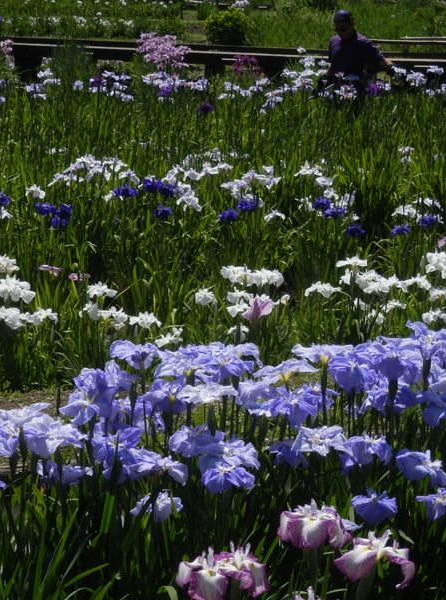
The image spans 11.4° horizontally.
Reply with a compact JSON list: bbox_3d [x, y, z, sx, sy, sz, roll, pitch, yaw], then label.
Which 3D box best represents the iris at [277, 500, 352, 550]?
[{"bbox_3d":[0.194,0.478,4.750,0.157,0.090,0.140,0,10,0],"label":"iris"}]

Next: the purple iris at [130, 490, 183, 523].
[{"bbox_3d":[-0.169,0.525,5.700,0.137,0.070,0.130,0,9,0],"label":"purple iris"}]

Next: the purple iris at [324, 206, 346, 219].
[{"bbox_3d":[0.597,-0.468,12.000,0.118,0.057,0.112,0,9,0],"label":"purple iris"}]

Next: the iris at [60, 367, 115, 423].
[{"bbox_3d":[-0.354,0.251,5.900,0.153,0.137,0.140,0,10,0],"label":"iris"}]

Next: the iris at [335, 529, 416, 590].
[{"bbox_3d":[0.331,0.567,4.900,0.179,0.112,0.152,0,9,0],"label":"iris"}]

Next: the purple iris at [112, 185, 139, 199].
[{"bbox_3d":[-0.492,-0.542,11.200,0.130,0.056,0.120,0,10,0],"label":"purple iris"}]

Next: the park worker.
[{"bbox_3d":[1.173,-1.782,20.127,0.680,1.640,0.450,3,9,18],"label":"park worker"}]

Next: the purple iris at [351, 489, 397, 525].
[{"bbox_3d":[0.348,0.479,5.150,0.106,0.070,0.110,0,10,0],"label":"purple iris"}]

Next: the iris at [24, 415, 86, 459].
[{"bbox_3d":[-0.428,0.347,5.700,0.158,0.096,0.140,0,10,0],"label":"iris"}]

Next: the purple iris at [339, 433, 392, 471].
[{"bbox_3d":[0.350,0.372,5.500,0.128,0.080,0.117,0,10,0],"label":"purple iris"}]

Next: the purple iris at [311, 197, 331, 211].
[{"bbox_3d":[0.492,-0.482,11.200,0.100,0.057,0.110,0,10,0],"label":"purple iris"}]

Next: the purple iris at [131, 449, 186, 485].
[{"bbox_3d":[-0.161,0.416,5.600,0.145,0.074,0.133,0,10,0],"label":"purple iris"}]

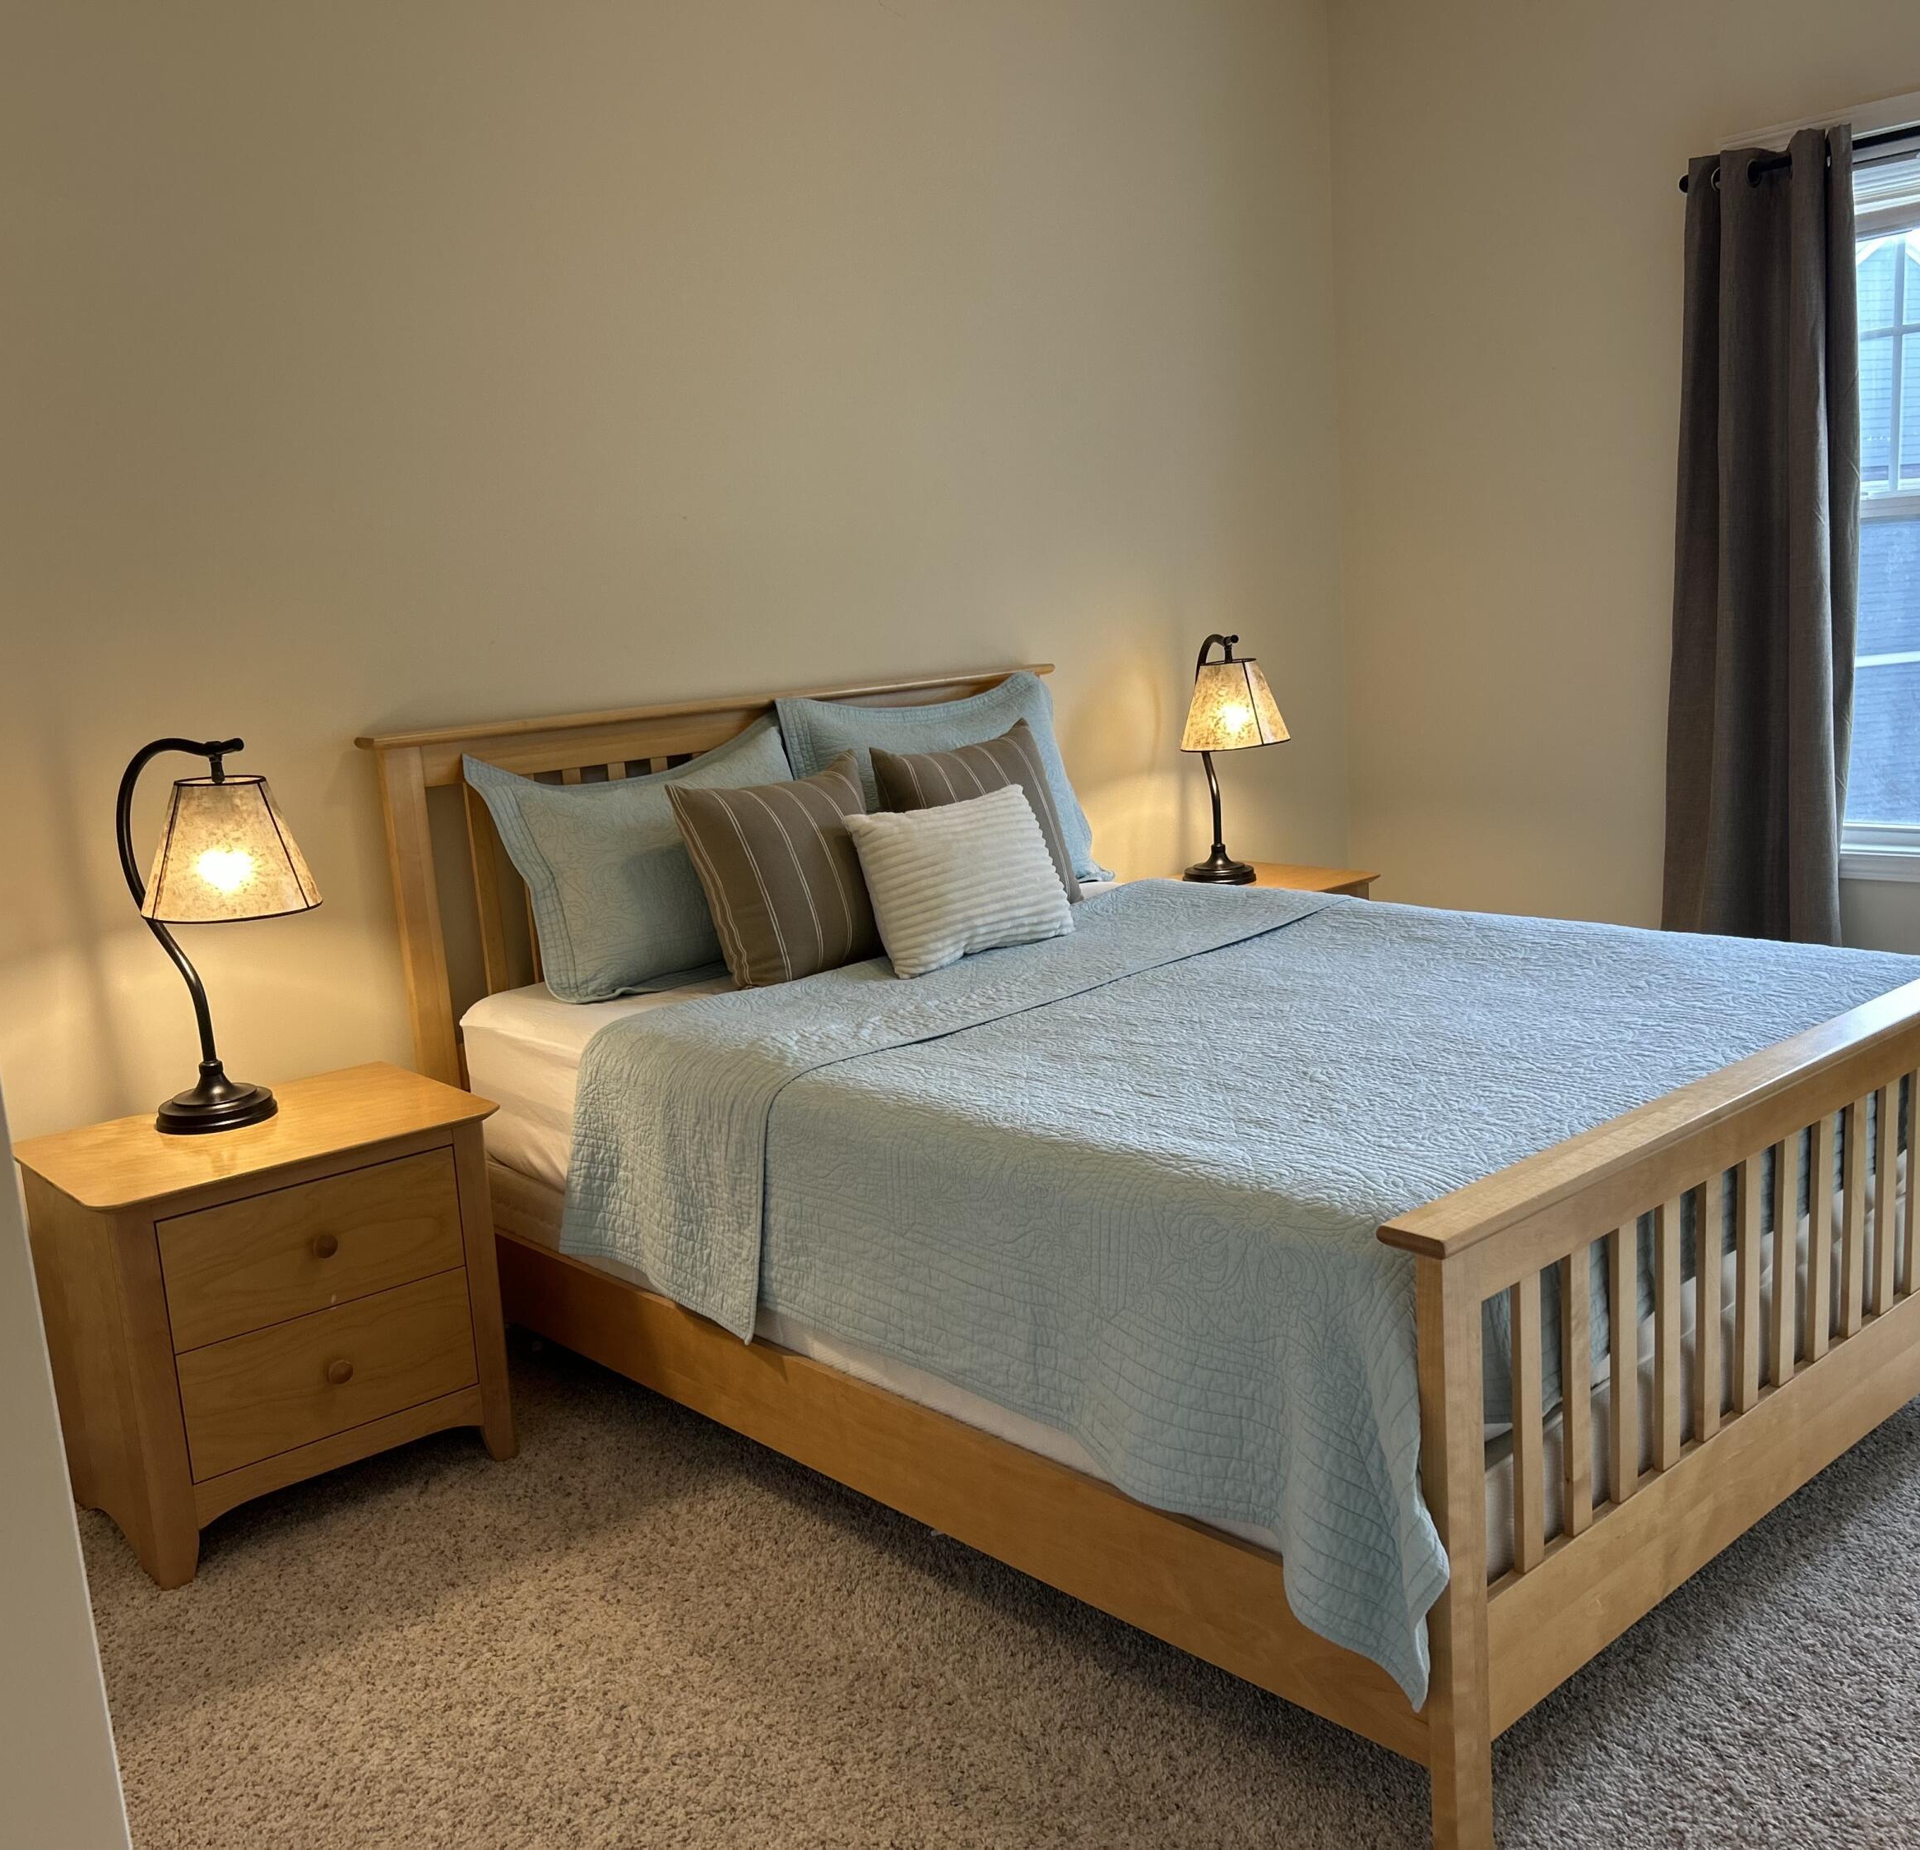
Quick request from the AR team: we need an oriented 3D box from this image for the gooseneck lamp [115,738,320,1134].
[{"bbox_3d":[-1.174,0.008,2.980,0.340,0.610,0.280,-3,10,5],"label":"gooseneck lamp"}]

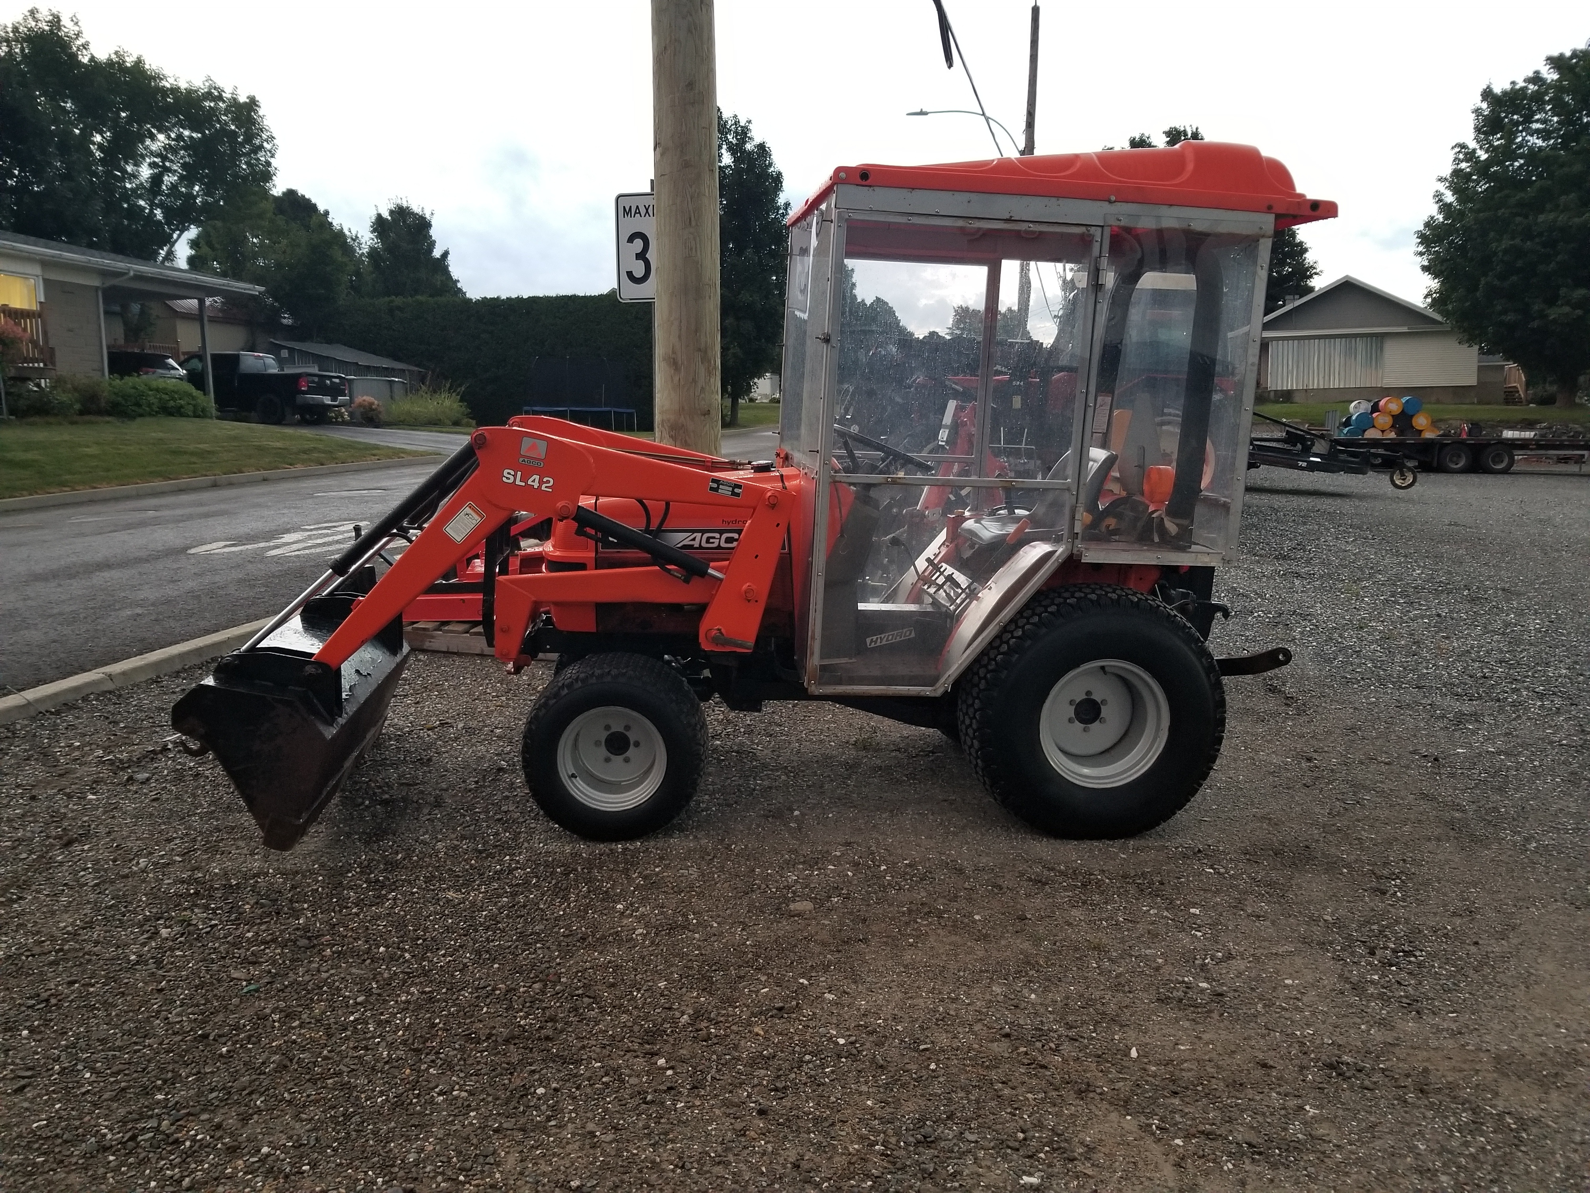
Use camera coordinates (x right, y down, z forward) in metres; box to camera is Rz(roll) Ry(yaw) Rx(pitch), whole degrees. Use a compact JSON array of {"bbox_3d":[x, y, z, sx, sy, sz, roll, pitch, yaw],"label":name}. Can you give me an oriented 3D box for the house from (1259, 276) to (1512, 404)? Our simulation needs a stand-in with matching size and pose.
[{"bbox_3d":[24.322,-11.018,52.863,10.800,5.200,11.500,2,9,14],"label":"house"}]

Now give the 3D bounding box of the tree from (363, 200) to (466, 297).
[{"bbox_3d":[-16.686,-12.413,52.000,5.200,9.600,5.200,0,9,0],"label":"tree"}]

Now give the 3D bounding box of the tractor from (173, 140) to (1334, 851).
[{"bbox_3d":[-0.046,-0.552,4.889,4.250,2.650,1.560,1,9,-8],"label":"tractor"}]

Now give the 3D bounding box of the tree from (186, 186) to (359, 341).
[{"bbox_3d":[-19.542,-10.976,45.000,6.800,8.800,6.500,0,9,0],"label":"tree"}]

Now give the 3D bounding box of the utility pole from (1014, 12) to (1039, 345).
[{"bbox_3d":[5.230,-7.850,27.105,0.300,10.510,0.300,0,9,0],"label":"utility pole"}]

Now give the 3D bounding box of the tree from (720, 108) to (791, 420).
[{"bbox_3d":[-2.029,-12.882,47.000,5.600,12.400,5.600,0,9,0],"label":"tree"}]

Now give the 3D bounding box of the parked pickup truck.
[{"bbox_3d":[-15.014,-5.542,31.891,5.850,1.920,2.020,3,9,18],"label":"parked pickup truck"}]

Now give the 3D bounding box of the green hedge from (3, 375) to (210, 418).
[{"bbox_3d":[-12.415,-3.639,21.800,1.200,0.900,4.800,1,9,8],"label":"green hedge"}]

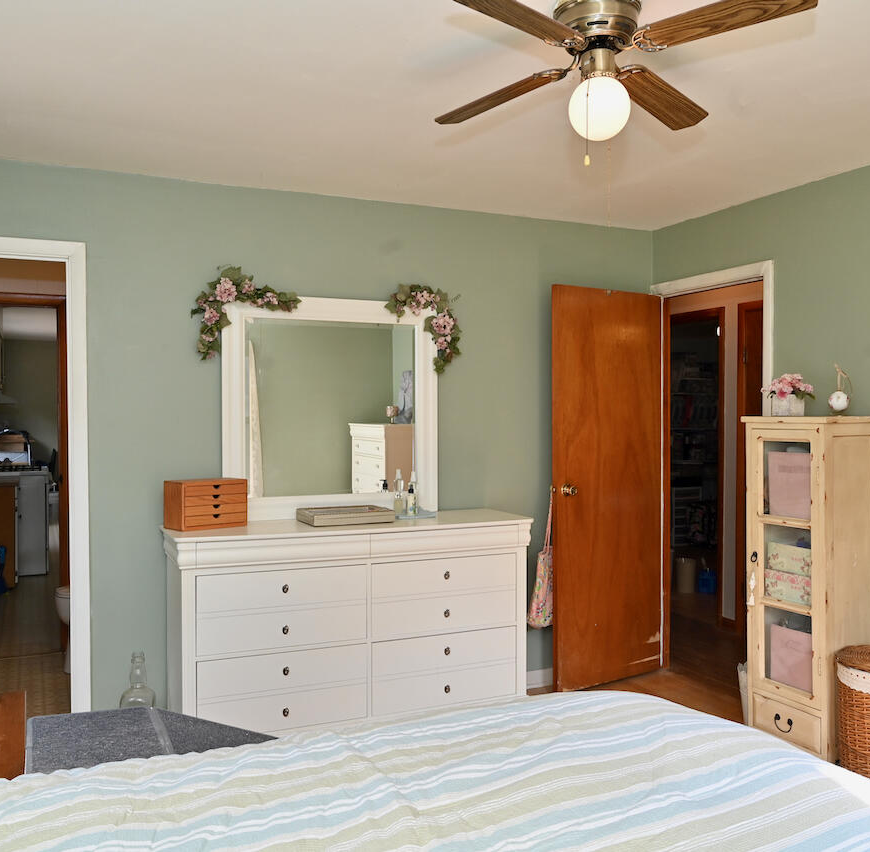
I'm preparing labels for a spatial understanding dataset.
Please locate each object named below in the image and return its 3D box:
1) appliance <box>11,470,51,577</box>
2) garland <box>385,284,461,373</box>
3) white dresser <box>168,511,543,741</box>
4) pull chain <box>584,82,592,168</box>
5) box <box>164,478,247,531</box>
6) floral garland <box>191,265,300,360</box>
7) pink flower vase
[{"bbox_3d":[-3.861,0.869,7.764,0.670,0.936,0.720,-1,1,-25],"label":"appliance"},{"bbox_3d":[-0.054,-0.458,4.059,0.390,0.405,0.120,-1,1,-25],"label":"garland"},{"bbox_3d":[-0.356,0.894,3.720,1.545,0.951,0.455,-1,1,-24],"label":"white dresser"},{"bbox_3d":[0.366,-0.724,2.045,0.014,0.205,0.014,-1,1,-25],"label":"pull chain"},{"bbox_3d":[-0.953,0.325,3.565,0.278,0.195,0.170,-1,1,-37],"label":"box"},{"bbox_3d":[-0.817,-0.485,3.706,0.460,0.410,0.120,-1,1,-25],"label":"floral garland"},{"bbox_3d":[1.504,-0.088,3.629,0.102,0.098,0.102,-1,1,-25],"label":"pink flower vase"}]

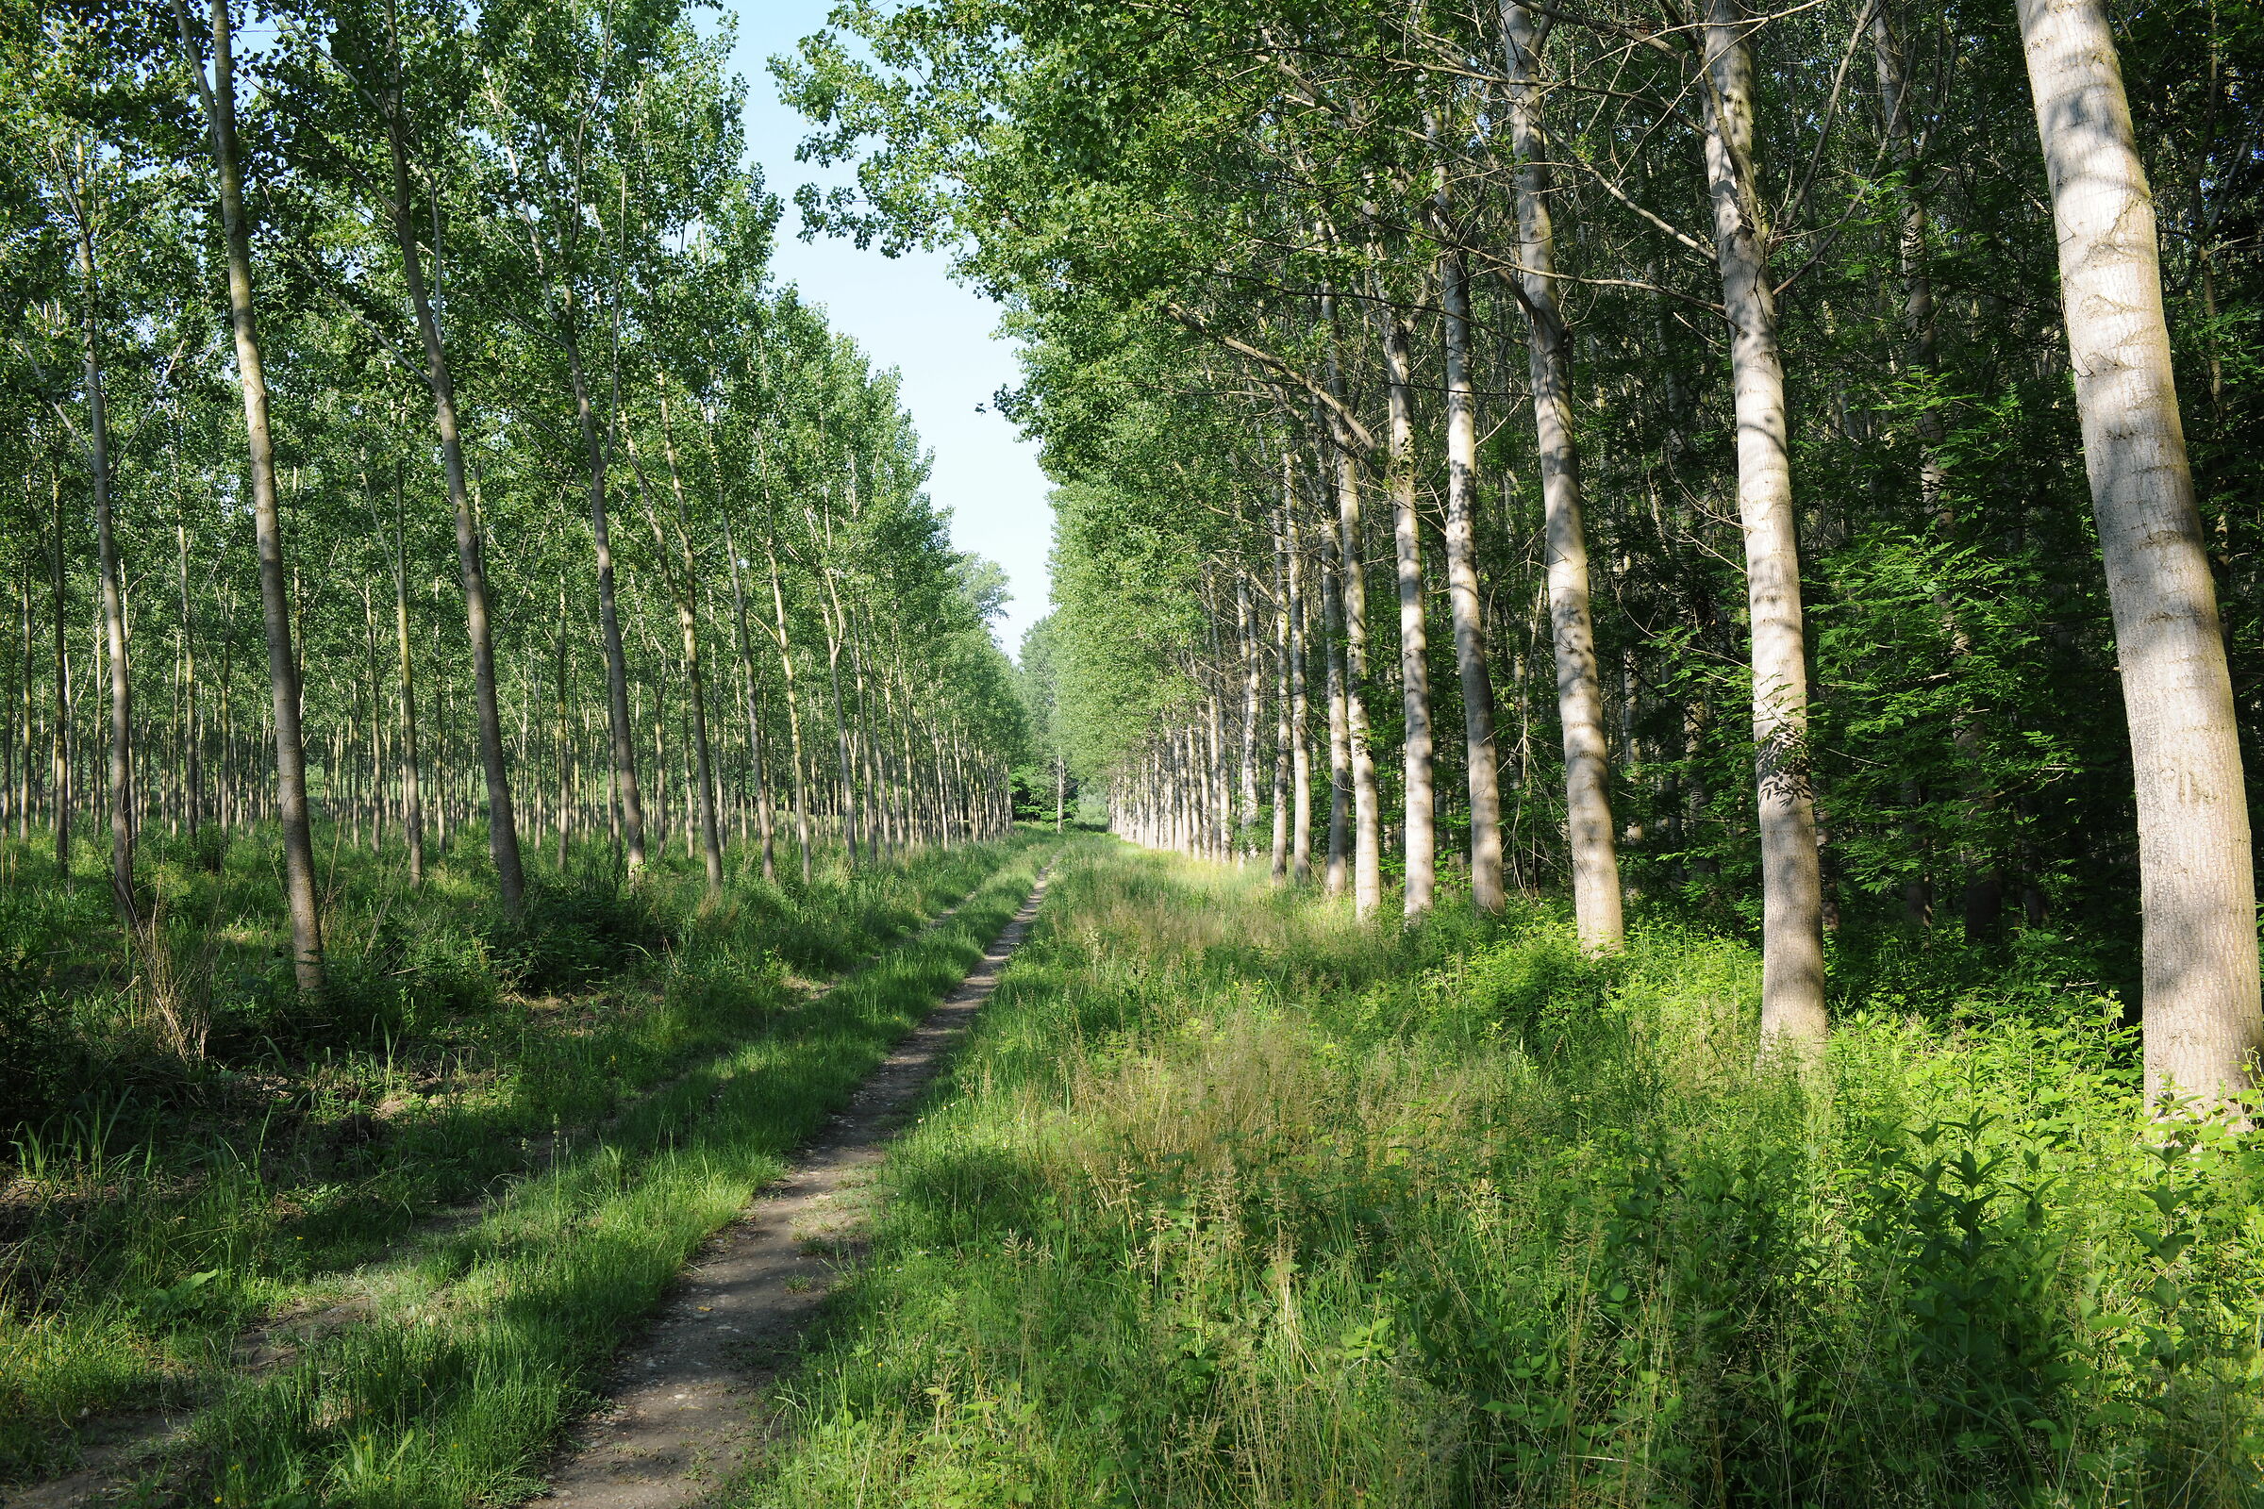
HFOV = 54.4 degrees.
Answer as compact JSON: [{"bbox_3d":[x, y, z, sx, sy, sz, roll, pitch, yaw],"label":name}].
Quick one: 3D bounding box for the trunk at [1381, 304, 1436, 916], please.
[{"bbox_3d":[3.649,-1.836,29.015,0.460,8.280,0.420,-2,-2,0],"label":"trunk"}]

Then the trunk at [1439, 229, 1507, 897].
[{"bbox_3d":[3.750,-1.824,24.307,0.460,7.710,0.420,-3,-2,0],"label":"trunk"}]

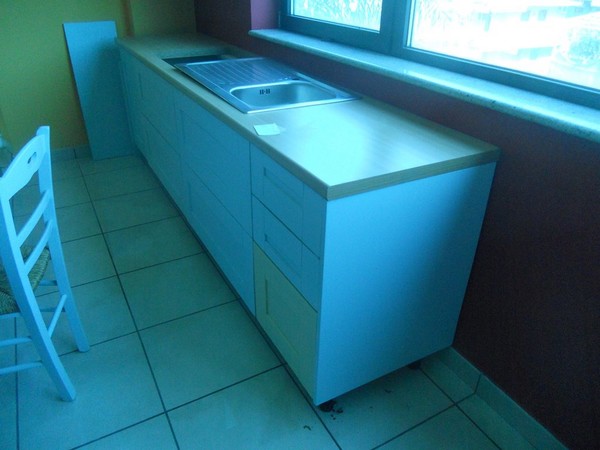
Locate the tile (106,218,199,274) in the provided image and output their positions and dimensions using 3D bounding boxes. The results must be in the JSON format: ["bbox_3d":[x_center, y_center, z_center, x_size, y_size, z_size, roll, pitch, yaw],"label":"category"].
[{"bbox_3d":[-0.823,0.103,2.643,0.459,0.010,0.459,-14,33,-25],"label":"tile"}]

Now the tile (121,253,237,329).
[{"bbox_3d":[-0.600,0.308,2.290,0.459,0.010,0.459,-14,33,-25],"label":"tile"}]

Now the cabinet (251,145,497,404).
[{"bbox_3d":[0.208,0.096,1.674,0.597,0.762,0.485,-15,33,-25],"label":"cabinet"}]

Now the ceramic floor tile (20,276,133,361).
[{"bbox_3d":[-1.009,0.413,2.094,0.459,0.010,0.459,-14,33,-25],"label":"ceramic floor tile"}]

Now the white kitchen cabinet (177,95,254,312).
[{"bbox_3d":[-0.139,-0.221,2.221,0.597,0.762,0.958,-15,33,-25],"label":"white kitchen cabinet"}]

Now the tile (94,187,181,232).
[{"bbox_3d":[-1.045,-0.101,2.997,0.459,0.010,0.459,-14,33,-25],"label":"tile"}]

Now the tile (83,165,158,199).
[{"bbox_3d":[-1.268,-0.305,3.350,0.459,0.010,0.459,-14,33,-25],"label":"tile"}]

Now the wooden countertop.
[{"bbox_3d":[-0.351,-0.769,2.370,0.601,0.039,2.846,-15,33,-25],"label":"wooden countertop"}]

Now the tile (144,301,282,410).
[{"bbox_3d":[-0.378,0.512,1.937,0.459,0.010,0.459,-14,33,-25],"label":"tile"}]

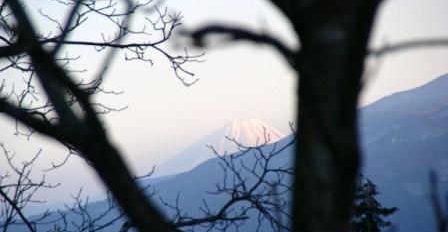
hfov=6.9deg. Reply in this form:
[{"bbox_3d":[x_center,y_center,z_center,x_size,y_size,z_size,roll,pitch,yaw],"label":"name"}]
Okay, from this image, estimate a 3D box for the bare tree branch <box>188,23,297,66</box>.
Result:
[{"bbox_3d":[0.050,-0.189,10.000,0.290,0.118,0.180,0,-1,0],"label":"bare tree branch"}]

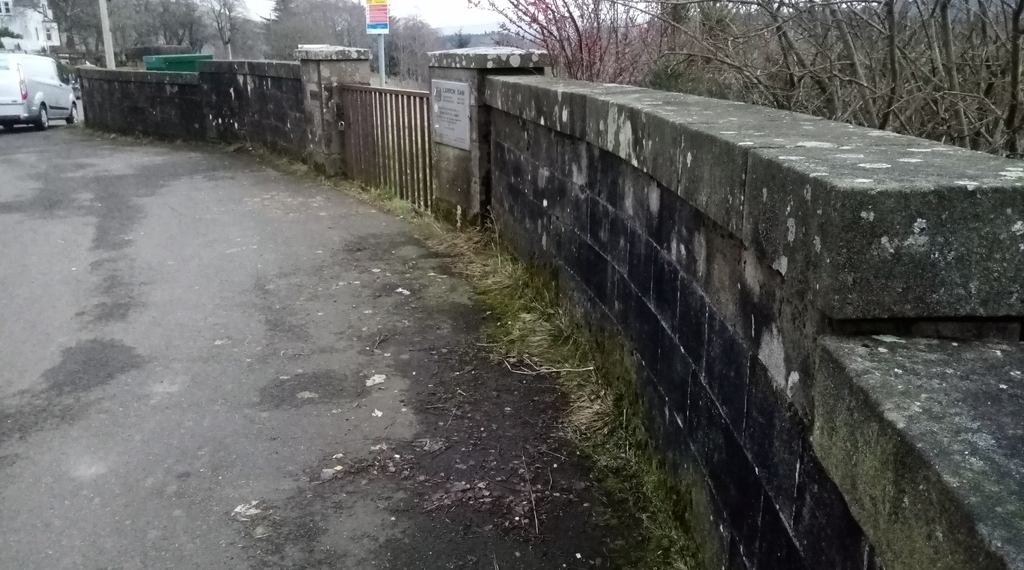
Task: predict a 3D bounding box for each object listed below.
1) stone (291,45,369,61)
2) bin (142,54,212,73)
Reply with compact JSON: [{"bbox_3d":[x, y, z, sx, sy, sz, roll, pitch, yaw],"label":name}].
[{"bbox_3d":[-2.715,-3.489,11.600,0.910,0.200,0.910,-11,20,-33],"label":"stone"},{"bbox_3d":[-7.973,-4.835,18.589,0.980,1.350,1.300,13,21,39],"label":"bin"}]

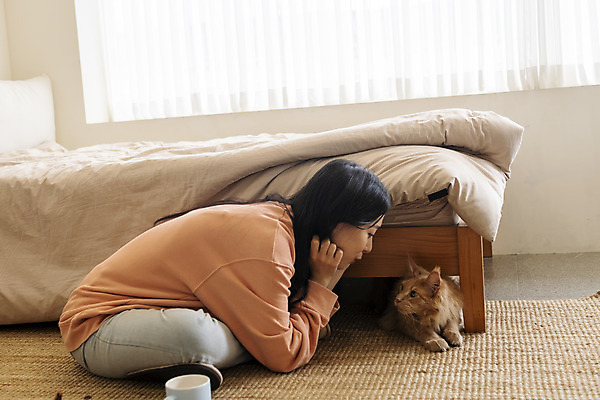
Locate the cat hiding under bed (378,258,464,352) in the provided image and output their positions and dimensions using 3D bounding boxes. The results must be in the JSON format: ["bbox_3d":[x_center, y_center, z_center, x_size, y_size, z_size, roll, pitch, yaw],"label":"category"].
[{"bbox_3d":[0.289,0.220,1.927,0.210,0.210,0.390,-5,6,-16],"label":"cat hiding under bed"}]

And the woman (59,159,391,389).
[{"bbox_3d":[-0.192,0.136,1.864,0.830,0.450,0.550,-4,6,-4],"label":"woman"}]

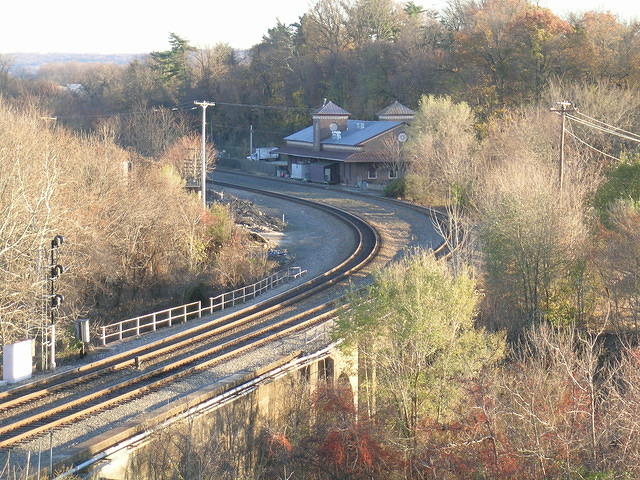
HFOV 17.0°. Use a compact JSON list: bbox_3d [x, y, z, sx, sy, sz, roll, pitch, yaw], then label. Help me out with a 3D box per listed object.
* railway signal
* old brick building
[{"bbox_3d":[-13.453,3.166,109.500,0.600,6.850,0.850,1,4,15],"label":"railway signal"},{"bbox_3d":[7.313,-16.463,353.303,19.800,12.800,52.900,-1,4,-13],"label":"old brick building"}]

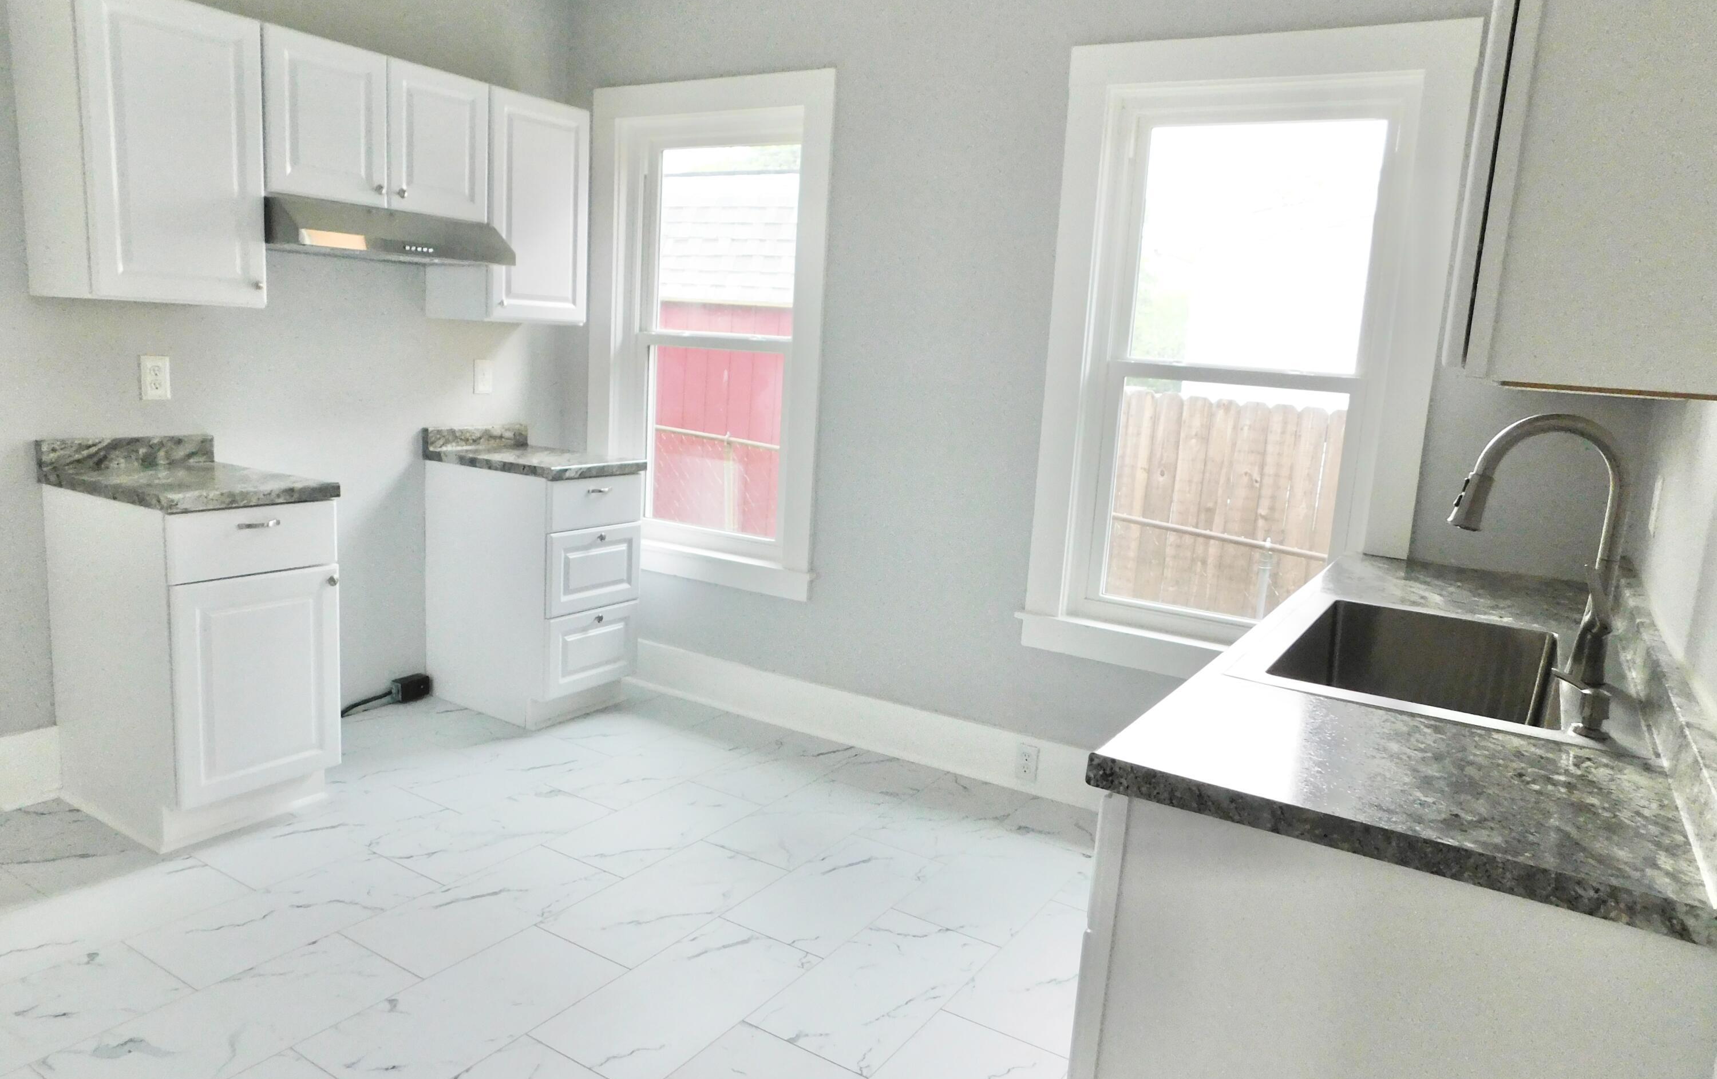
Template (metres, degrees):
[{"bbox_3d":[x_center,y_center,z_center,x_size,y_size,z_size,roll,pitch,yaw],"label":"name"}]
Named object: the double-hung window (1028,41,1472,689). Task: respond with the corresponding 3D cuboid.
[{"bbox_3d":[1.035,-0.472,3.230,1.081,1.798,0.080,10,11,31],"label":"double-hung window"}]

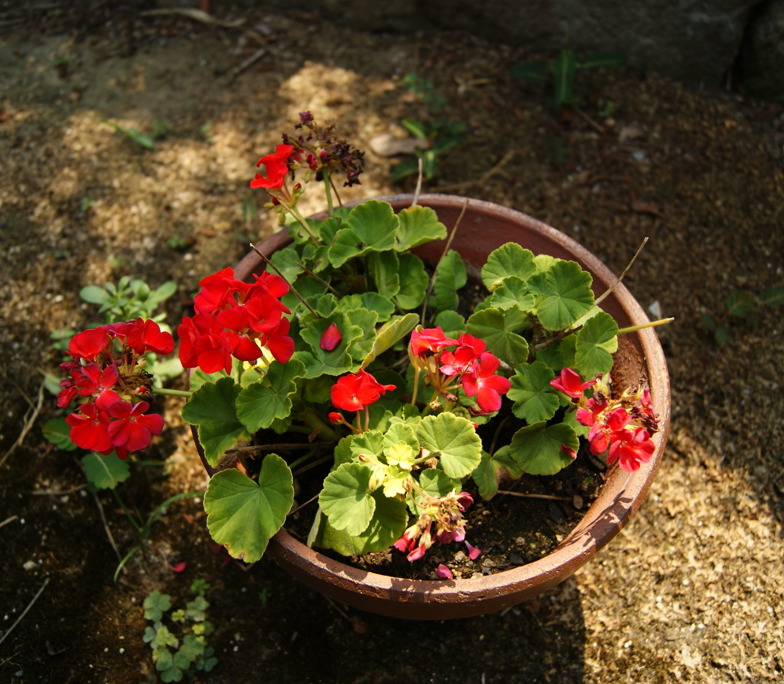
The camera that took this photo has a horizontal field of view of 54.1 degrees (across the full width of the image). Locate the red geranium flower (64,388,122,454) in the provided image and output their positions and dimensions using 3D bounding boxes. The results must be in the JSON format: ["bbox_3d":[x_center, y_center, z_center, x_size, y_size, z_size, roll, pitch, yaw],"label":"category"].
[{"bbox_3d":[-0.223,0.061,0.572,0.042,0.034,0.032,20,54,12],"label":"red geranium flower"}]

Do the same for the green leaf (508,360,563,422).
[{"bbox_3d":[0.102,0.036,0.548,0.041,0.013,0.047,2,70,6],"label":"green leaf"}]

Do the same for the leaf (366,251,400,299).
[{"bbox_3d":[-0.007,-0.054,0.617,0.028,0.043,0.014,2,29,-1],"label":"leaf"}]

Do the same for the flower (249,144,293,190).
[{"bbox_3d":[-0.095,-0.139,0.608,0.031,0.030,0.032,-25,58,-19],"label":"flower"}]

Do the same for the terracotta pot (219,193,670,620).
[{"bbox_3d":[0.028,0.067,0.718,0.402,0.180,0.402,1,53,-2],"label":"terracotta pot"}]

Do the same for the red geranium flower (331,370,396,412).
[{"bbox_3d":[-0.021,0.035,0.548,0.042,0.027,0.026,4,22,7],"label":"red geranium flower"}]

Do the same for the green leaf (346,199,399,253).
[{"bbox_3d":[-0.018,-0.103,0.692,0.055,0.040,0.036,4,53,0],"label":"green leaf"}]

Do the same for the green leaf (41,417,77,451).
[{"bbox_3d":[-0.281,0.079,0.660,0.042,0.011,0.033,7,61,-5],"label":"green leaf"}]

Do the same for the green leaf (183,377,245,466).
[{"bbox_3d":[-0.131,0.060,0.565,0.044,0.019,0.059,1,81,20],"label":"green leaf"}]

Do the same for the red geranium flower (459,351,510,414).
[{"bbox_3d":[0.067,0.030,0.554,0.035,0.041,0.017,-8,18,-10],"label":"red geranium flower"}]

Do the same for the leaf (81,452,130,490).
[{"bbox_3d":[-0.251,0.114,0.674,0.040,0.011,0.029,-14,64,-8],"label":"leaf"}]

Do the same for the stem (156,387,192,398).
[{"bbox_3d":[-0.156,0.035,0.545,0.028,0.004,0.004,8,53,-3],"label":"stem"}]

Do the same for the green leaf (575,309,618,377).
[{"bbox_3d":[0.157,0.001,0.593,0.043,0.012,0.047,18,62,-21],"label":"green leaf"}]

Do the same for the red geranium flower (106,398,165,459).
[{"bbox_3d":[-0.189,0.064,0.568,0.041,0.041,0.019,-1,15,-6],"label":"red geranium flower"}]

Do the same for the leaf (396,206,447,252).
[{"bbox_3d":[0.026,-0.104,0.700,0.050,0.035,0.036,-9,54,-9],"label":"leaf"}]

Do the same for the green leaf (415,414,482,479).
[{"bbox_3d":[0.039,0.072,0.533,0.044,0.014,0.045,-3,70,-8],"label":"green leaf"}]

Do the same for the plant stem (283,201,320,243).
[{"bbox_3d":[-0.083,-0.110,0.706,0.006,0.048,0.006,-43,26,1],"label":"plant stem"}]

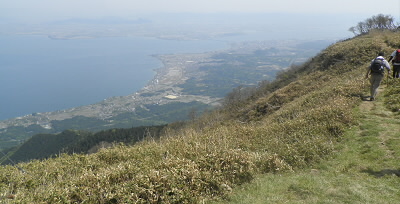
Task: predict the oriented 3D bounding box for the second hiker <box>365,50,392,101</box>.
[{"bbox_3d":[6.125,-0.868,10.752,0.720,1.650,0.750,12,20,34],"label":"second hiker"}]

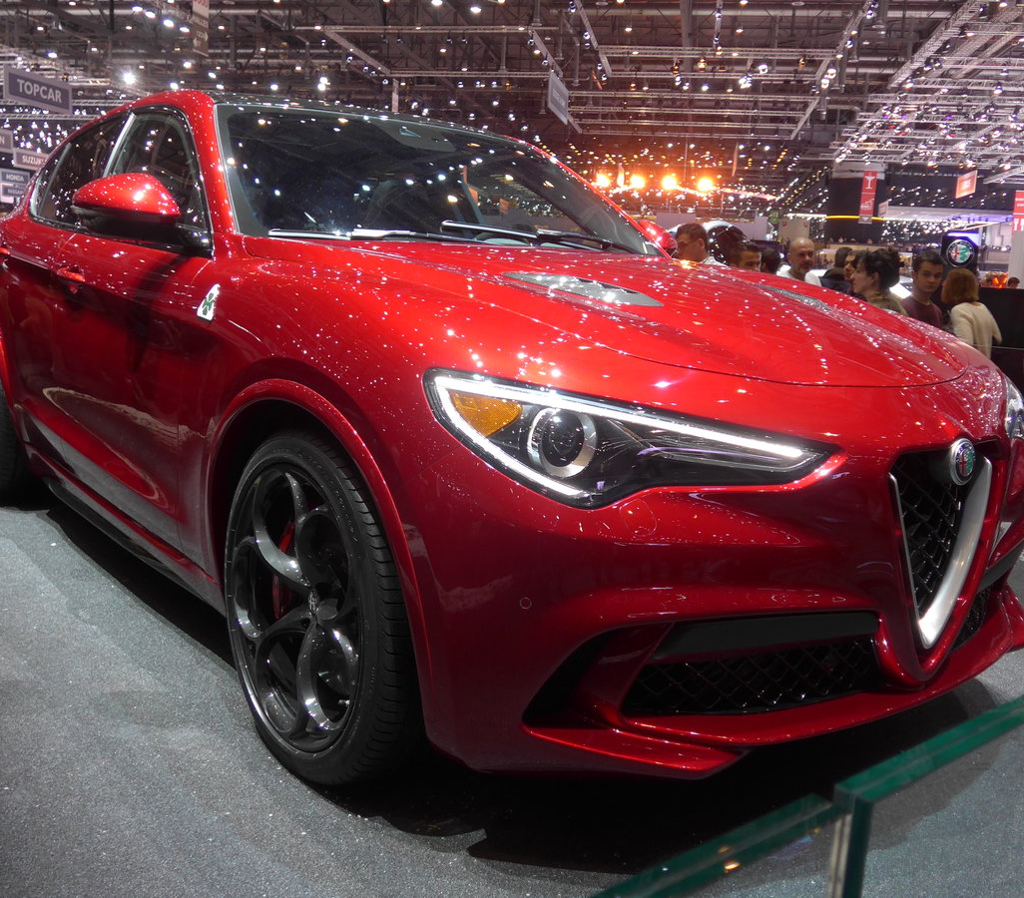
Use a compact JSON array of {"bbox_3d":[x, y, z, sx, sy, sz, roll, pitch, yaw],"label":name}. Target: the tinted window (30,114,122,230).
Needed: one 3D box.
[{"bbox_3d":[-1.604,-0.984,3.646,0.070,0.433,0.866,24,-6,-39],"label":"tinted window"}]

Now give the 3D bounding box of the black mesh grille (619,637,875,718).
[{"bbox_3d":[0.441,0.413,1.826,0.524,0.111,0.101,-2,11,-22],"label":"black mesh grille"}]

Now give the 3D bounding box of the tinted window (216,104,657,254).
[{"bbox_3d":[-0.200,-0.790,3.047,1.470,0.111,0.826,-5,46,-38],"label":"tinted window"}]

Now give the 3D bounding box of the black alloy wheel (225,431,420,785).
[{"bbox_3d":[-0.364,0.318,2.121,0.262,0.735,0.730,-5,13,-38],"label":"black alloy wheel"}]

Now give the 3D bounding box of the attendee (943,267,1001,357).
[{"bbox_3d":[3.040,-0.390,6.800,0.470,1.650,0.320,3,10,3],"label":"attendee"}]

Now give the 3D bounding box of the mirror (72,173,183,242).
[{"bbox_3d":[-0.944,-0.596,2.465,0.232,0.171,0.181,-5,13,-38],"label":"mirror"}]

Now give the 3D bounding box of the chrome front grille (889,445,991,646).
[{"bbox_3d":[0.794,0.184,1.896,0.363,0.393,0.101,-5,8,-38],"label":"chrome front grille"}]

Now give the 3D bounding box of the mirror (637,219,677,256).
[{"bbox_3d":[0.545,-0.746,3.649,0.232,0.171,0.181,-5,13,-38],"label":"mirror"}]

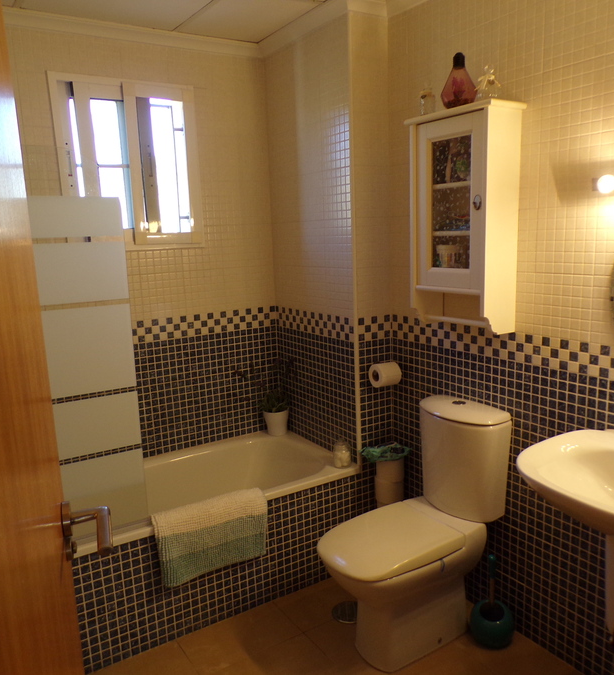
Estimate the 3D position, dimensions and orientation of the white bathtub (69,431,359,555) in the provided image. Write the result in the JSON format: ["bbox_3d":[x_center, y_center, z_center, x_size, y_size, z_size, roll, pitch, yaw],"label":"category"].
[{"bbox_3d":[-0.644,0.820,2.525,1.660,0.450,0.690,-8,12,-32],"label":"white bathtub"}]

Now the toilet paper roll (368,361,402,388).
[{"bbox_3d":[0.320,0.150,2.565,0.106,0.104,0.104,-8,12,-32],"label":"toilet paper roll"}]

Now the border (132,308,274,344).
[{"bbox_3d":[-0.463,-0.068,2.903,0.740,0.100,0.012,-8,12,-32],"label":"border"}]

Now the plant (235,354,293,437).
[{"bbox_3d":[-0.211,0.293,3.014,0.270,0.385,0.180,-8,12,-32],"label":"plant"}]

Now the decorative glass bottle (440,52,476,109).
[{"bbox_3d":[0.497,-0.838,2.048,0.116,0.187,0.118,-2,10,0],"label":"decorative glass bottle"}]

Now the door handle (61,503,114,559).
[{"bbox_3d":[-0.329,0.286,0.937,0.066,0.054,0.135,-5,11,-18],"label":"door handle"}]

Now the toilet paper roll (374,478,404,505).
[{"bbox_3d":[0.319,0.598,2.431,0.113,0.104,0.113,-2,10,0],"label":"toilet paper roll"}]

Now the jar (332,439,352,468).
[{"bbox_3d":[0.146,0.487,2.652,0.080,0.114,0.080,-2,10,0],"label":"jar"}]

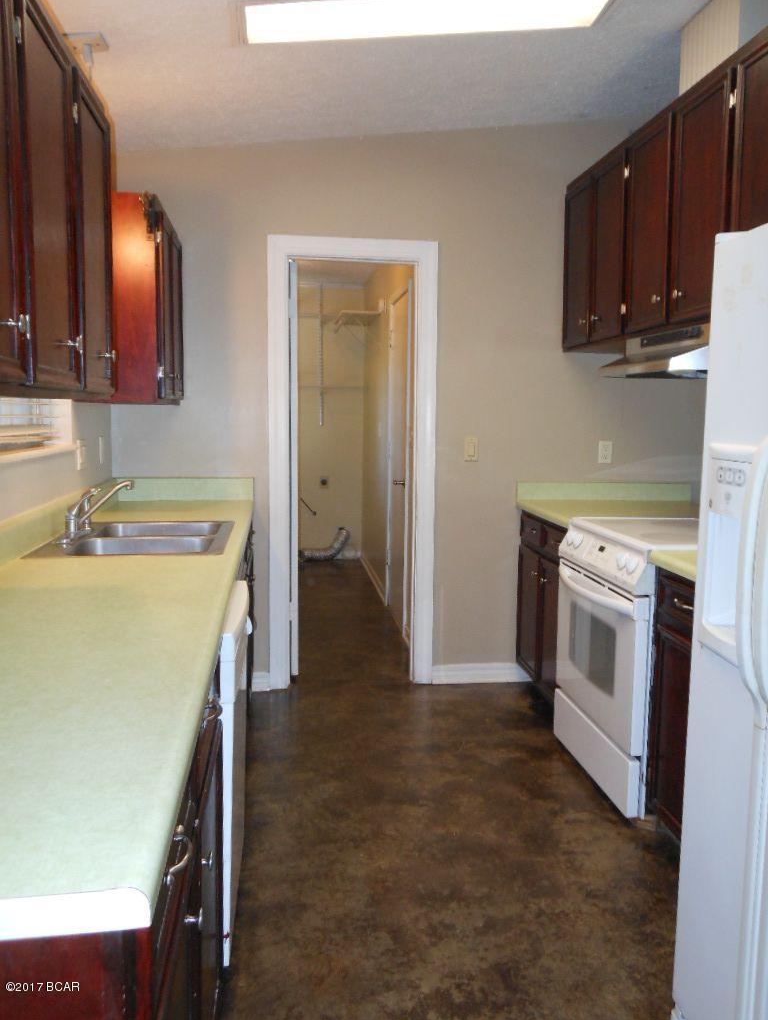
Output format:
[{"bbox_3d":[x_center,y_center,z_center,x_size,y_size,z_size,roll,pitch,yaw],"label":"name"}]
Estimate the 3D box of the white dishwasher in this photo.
[{"bbox_3d":[-0.636,0.609,2.053,0.608,0.780,0.610,0,6,-7],"label":"white dishwasher"}]

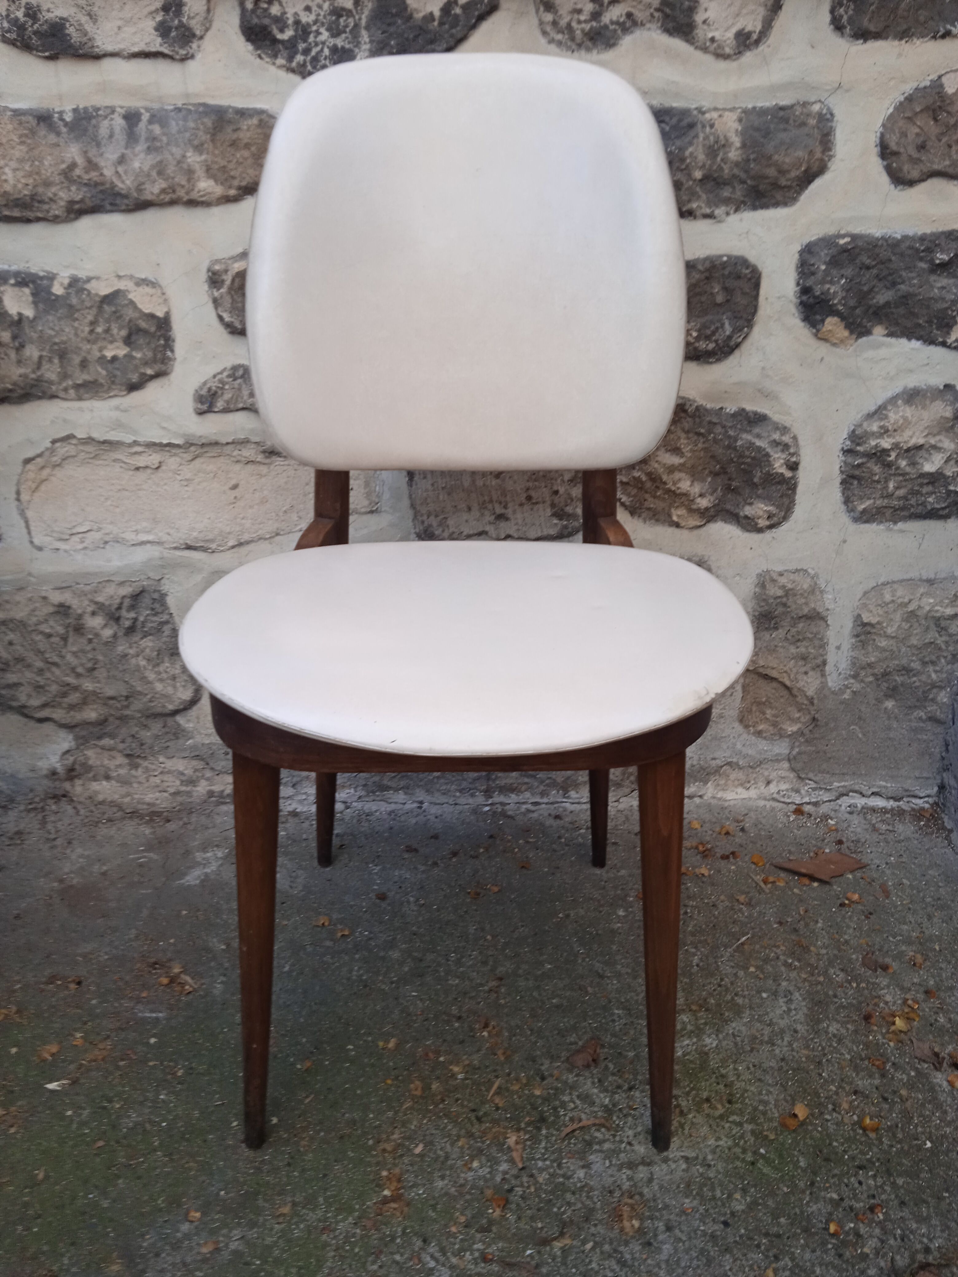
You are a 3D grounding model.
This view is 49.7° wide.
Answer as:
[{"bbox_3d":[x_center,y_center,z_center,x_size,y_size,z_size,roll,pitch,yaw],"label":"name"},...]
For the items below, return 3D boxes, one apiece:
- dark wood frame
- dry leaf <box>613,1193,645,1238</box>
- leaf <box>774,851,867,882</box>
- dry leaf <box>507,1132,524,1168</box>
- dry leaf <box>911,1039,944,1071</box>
[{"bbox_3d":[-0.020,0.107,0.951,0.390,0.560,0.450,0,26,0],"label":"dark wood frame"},{"bbox_3d":[0.121,0.468,0.838,0.025,0.010,0.035,9,27,18],"label":"dry leaf"},{"bbox_3d":[0.408,0.275,1.233,0.111,0.012,0.047,-6,27,-12],"label":"leaf"},{"bbox_3d":[0.031,0.441,0.891,0.017,0.011,0.035,2,26,4],"label":"dry leaf"},{"bbox_3d":[0.425,0.395,0.981,0.031,0.013,0.025,16,30,30],"label":"dry leaf"}]

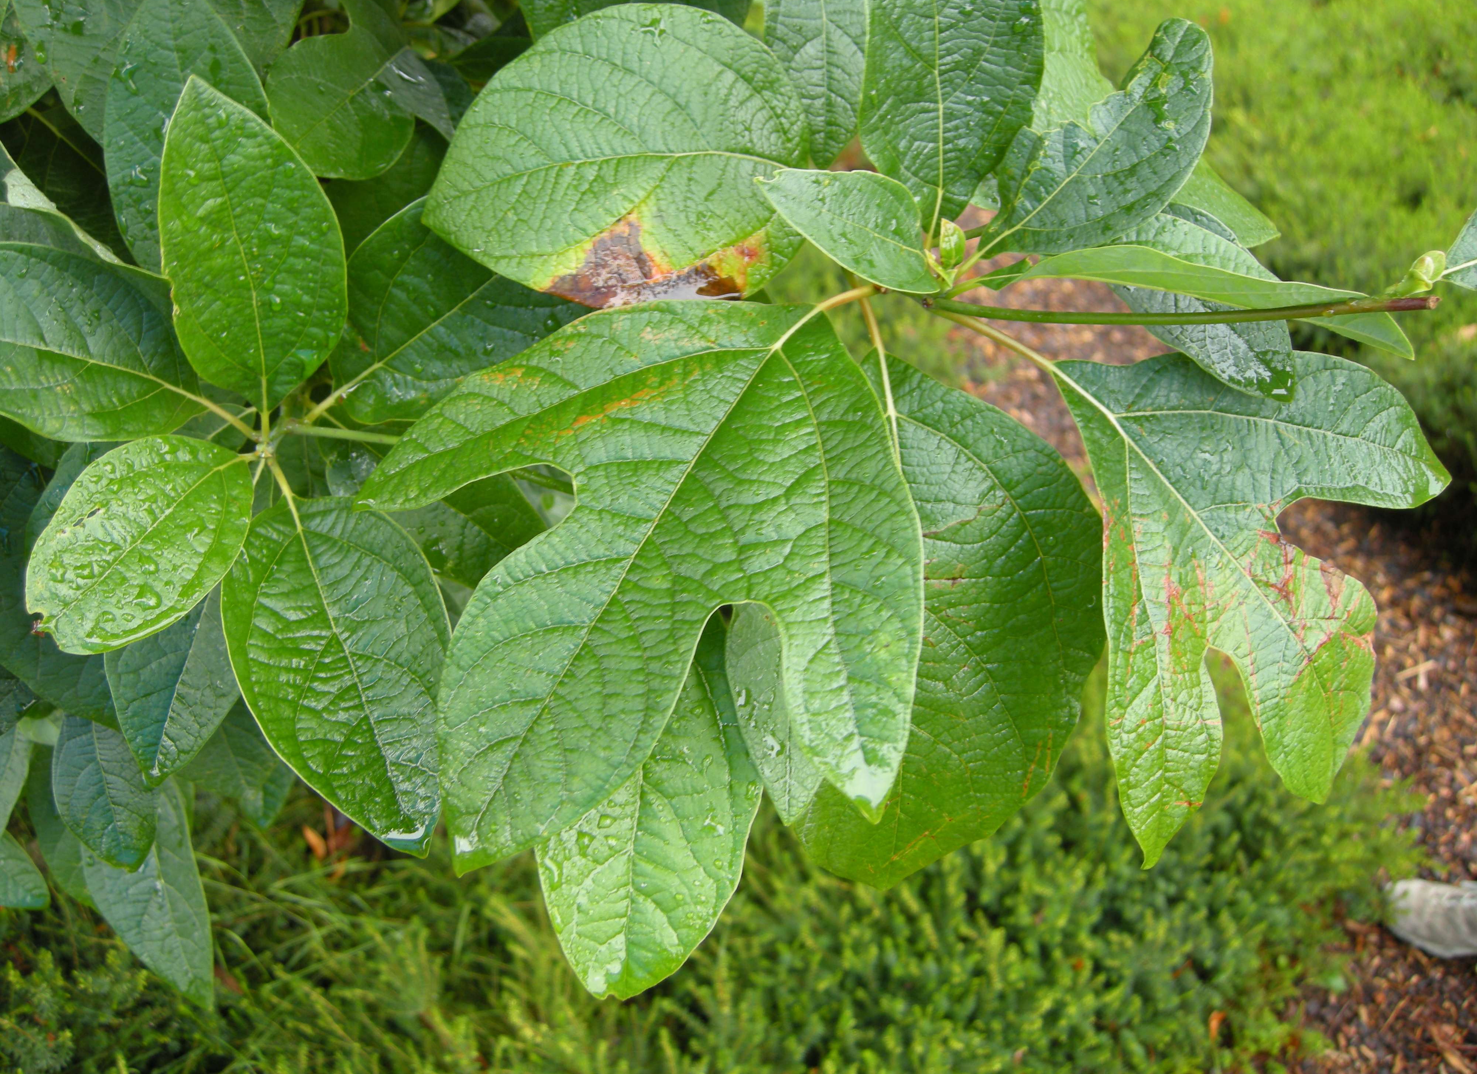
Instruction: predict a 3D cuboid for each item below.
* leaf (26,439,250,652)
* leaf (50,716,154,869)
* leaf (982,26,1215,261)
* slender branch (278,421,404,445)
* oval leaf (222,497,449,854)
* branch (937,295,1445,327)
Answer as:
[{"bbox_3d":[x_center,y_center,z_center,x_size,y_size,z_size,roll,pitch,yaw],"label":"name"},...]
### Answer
[{"bbox_3d":[-0.175,0.000,0.440,0.074,0.018,0.059,-42,70,-15],"label":"leaf"},{"bbox_3d":[-0.228,0.093,0.542,0.034,0.012,0.062,-24,76,-3],"label":"leaf"},{"bbox_3d":[0.103,-0.108,0.423,0.042,0.022,0.092,40,79,14],"label":"leaf"},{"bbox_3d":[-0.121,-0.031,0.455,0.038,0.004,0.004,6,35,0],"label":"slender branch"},{"bbox_3d":[-0.113,0.041,0.445,0.061,0.022,0.115,-21,75,-9],"label":"oval leaf"},{"bbox_3d":[0.118,-0.060,0.398,0.135,0.007,0.006,0,35,2],"label":"branch"}]

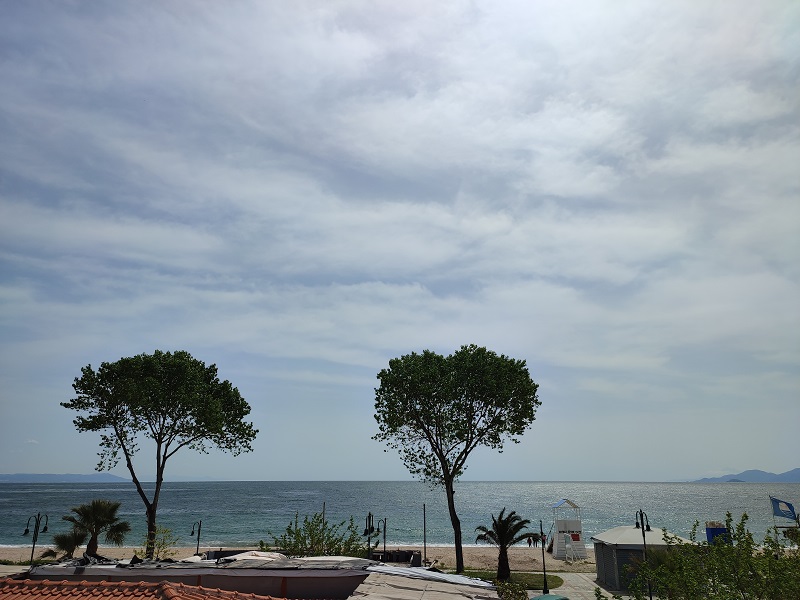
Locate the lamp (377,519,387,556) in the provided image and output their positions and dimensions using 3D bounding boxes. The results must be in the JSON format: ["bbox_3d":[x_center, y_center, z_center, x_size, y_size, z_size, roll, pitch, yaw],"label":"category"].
[{"bbox_3d":[-1.078,16.932,38.703,0.400,4.316,1.200,-5,-18,16],"label":"lamp"}]

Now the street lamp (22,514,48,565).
[{"bbox_3d":[-21.080,14.834,33.073,0.450,4.941,1.900,-2,-18,7],"label":"street lamp"}]

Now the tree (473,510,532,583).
[{"bbox_3d":[7.539,17.701,42.026,4.200,4.844,4.200,-2,-18,7],"label":"tree"}]

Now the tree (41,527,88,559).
[{"bbox_3d":[-24.893,18.743,42.851,3.200,3.350,3.100,9,-20,-28],"label":"tree"}]

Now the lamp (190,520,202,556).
[{"bbox_3d":[-13.611,17.002,38.681,0.400,4.169,1.200,-5,-18,16],"label":"lamp"}]

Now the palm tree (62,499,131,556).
[{"bbox_3d":[-22.750,17.761,43.160,4.500,5.408,4.400,9,-20,-28],"label":"palm tree"}]

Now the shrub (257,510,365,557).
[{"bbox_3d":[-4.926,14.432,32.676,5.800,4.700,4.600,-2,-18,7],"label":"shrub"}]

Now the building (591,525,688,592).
[{"bbox_3d":[16.900,17.520,39.566,6.200,3.712,4.800,-2,-18,5],"label":"building"}]

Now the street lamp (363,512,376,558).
[{"bbox_3d":[-1.709,14.659,32.604,0.450,4.993,2.000,-2,-18,7],"label":"street lamp"}]

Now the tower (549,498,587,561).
[{"bbox_3d":[16.588,22.281,56.414,3.100,5.338,3.300,-2,-18,8],"label":"tower"}]

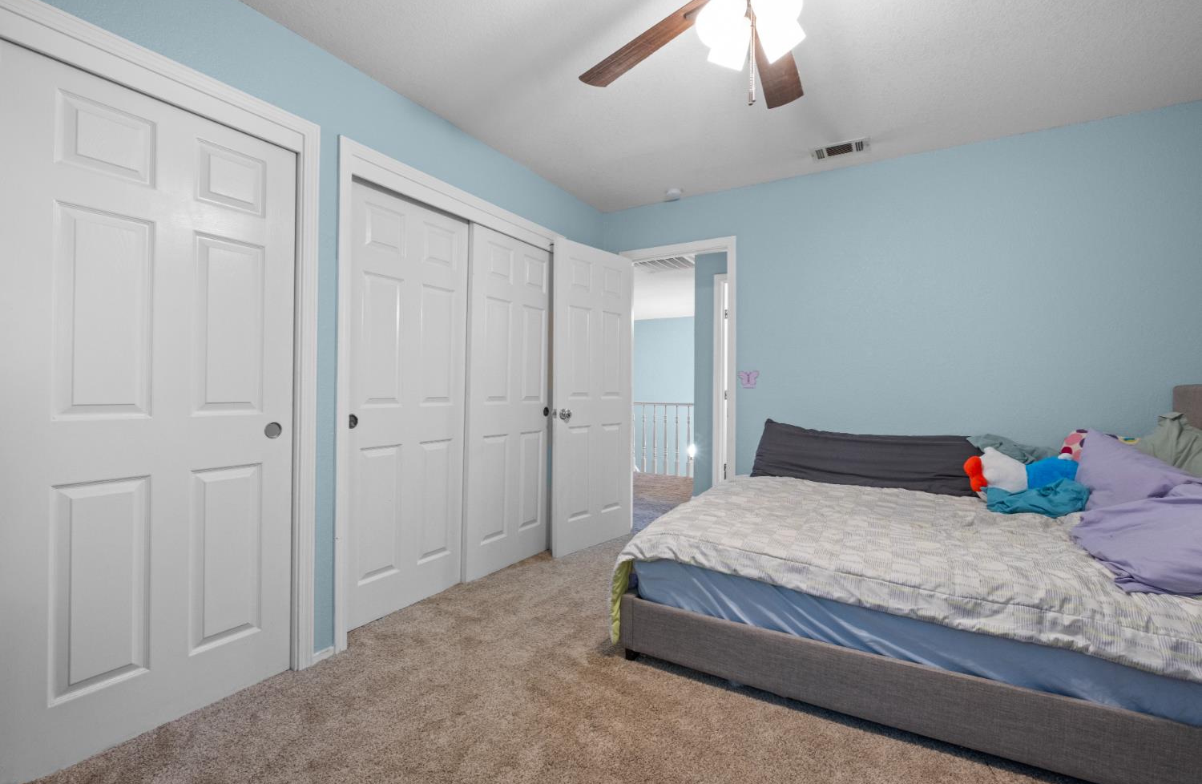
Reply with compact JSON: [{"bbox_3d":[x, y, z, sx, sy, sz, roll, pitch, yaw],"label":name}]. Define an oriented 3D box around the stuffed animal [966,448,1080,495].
[{"bbox_3d":[1.925,0.391,2.269,0.460,0.260,0.260,1,0,32],"label":"stuffed animal"}]

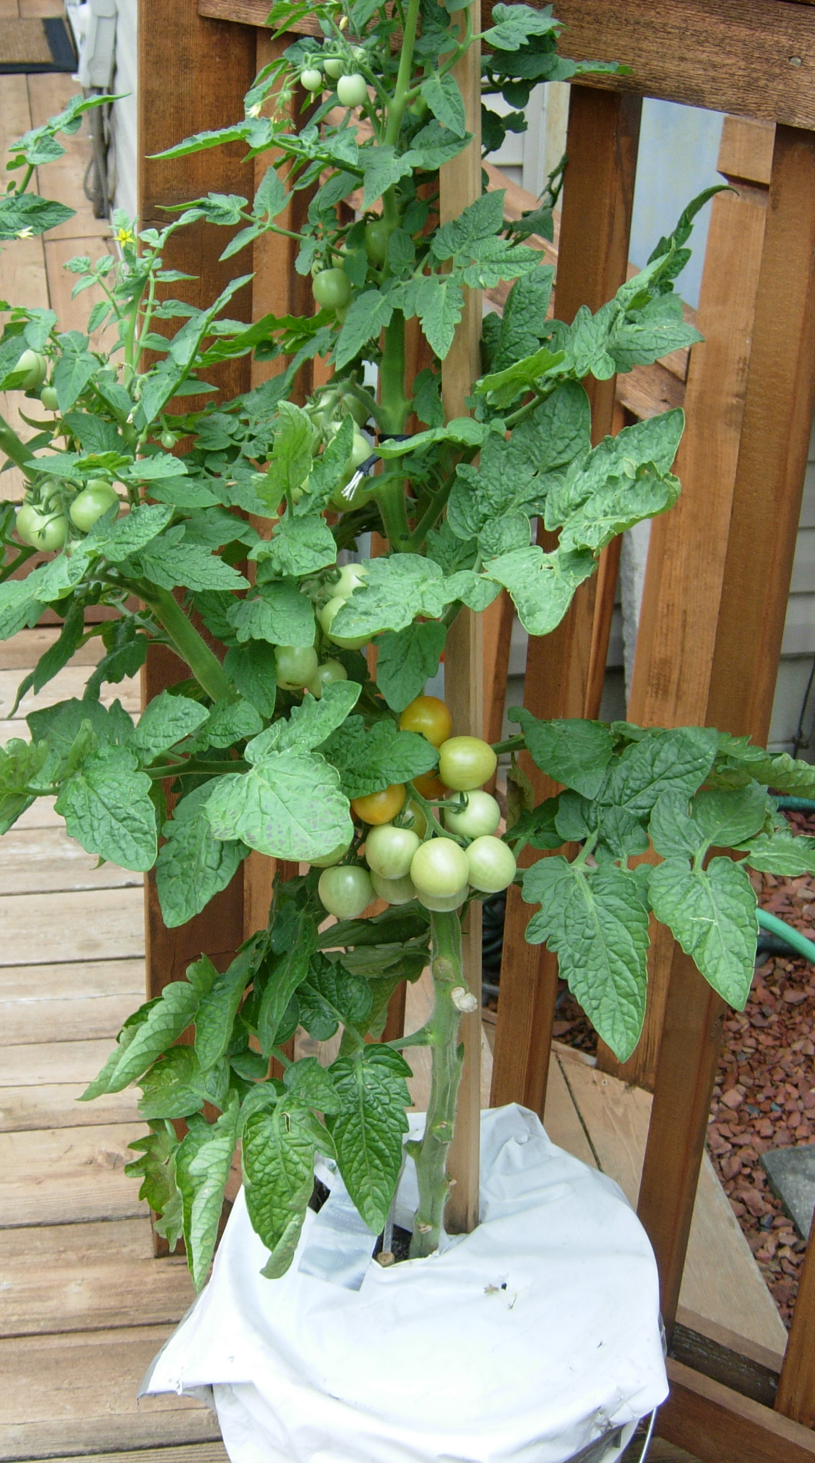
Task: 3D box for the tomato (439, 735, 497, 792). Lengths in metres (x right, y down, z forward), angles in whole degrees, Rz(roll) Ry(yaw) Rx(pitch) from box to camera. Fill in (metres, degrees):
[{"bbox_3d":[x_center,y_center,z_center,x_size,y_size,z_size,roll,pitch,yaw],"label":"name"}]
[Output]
[{"bbox_3d":[0.034,0.018,1.135,0.032,0.031,0.032,3,29,0],"label":"tomato"}]

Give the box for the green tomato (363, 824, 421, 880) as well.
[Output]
[{"bbox_3d":[-0.009,0.075,1.255,0.034,0.034,0.034,3,29,0],"label":"green tomato"}]

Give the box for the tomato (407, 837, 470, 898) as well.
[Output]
[{"bbox_3d":[0.020,0.084,1.245,0.036,0.037,0.036,3,29,0],"label":"tomato"}]

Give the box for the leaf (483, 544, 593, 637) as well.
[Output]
[{"bbox_3d":[0.073,-0.079,1.140,0.060,0.050,0.018,5,-11,-3],"label":"leaf"}]

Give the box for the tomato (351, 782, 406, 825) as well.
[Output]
[{"bbox_3d":[-0.016,0.038,1.150,0.031,0.030,0.031,3,29,0],"label":"tomato"}]

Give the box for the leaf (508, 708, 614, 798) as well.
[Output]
[{"bbox_3d":[0.097,0.013,1.280,0.067,0.057,0.030,0,-9,0],"label":"leaf"}]

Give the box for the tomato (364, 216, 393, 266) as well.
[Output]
[{"bbox_3d":[-0.014,-0.269,1.110,0.022,0.025,0.022,3,29,0],"label":"tomato"}]

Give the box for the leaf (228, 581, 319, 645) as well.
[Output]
[{"bbox_3d":[-0.077,-0.068,1.160,0.049,0.016,0.035,24,75,6],"label":"leaf"}]

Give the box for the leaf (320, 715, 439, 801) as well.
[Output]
[{"bbox_3d":[-0.019,0.017,1.255,0.077,0.030,0.052,0,72,-3],"label":"leaf"}]

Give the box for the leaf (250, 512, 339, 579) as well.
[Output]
[{"bbox_3d":[-0.060,-0.097,1.065,0.050,0.016,0.042,18,55,13],"label":"leaf"}]

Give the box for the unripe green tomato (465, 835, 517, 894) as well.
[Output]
[{"bbox_3d":[0.050,0.079,1.210,0.032,0.034,0.032,3,29,0],"label":"unripe green tomato"}]

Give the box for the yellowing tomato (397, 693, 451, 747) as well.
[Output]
[{"bbox_3d":[0.012,-0.006,1.280,0.033,0.033,0.033,3,29,0],"label":"yellowing tomato"}]

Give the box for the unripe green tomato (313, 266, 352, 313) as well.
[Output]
[{"bbox_3d":[-0.042,-0.244,1.120,0.022,0.024,0.022,3,29,0],"label":"unripe green tomato"}]

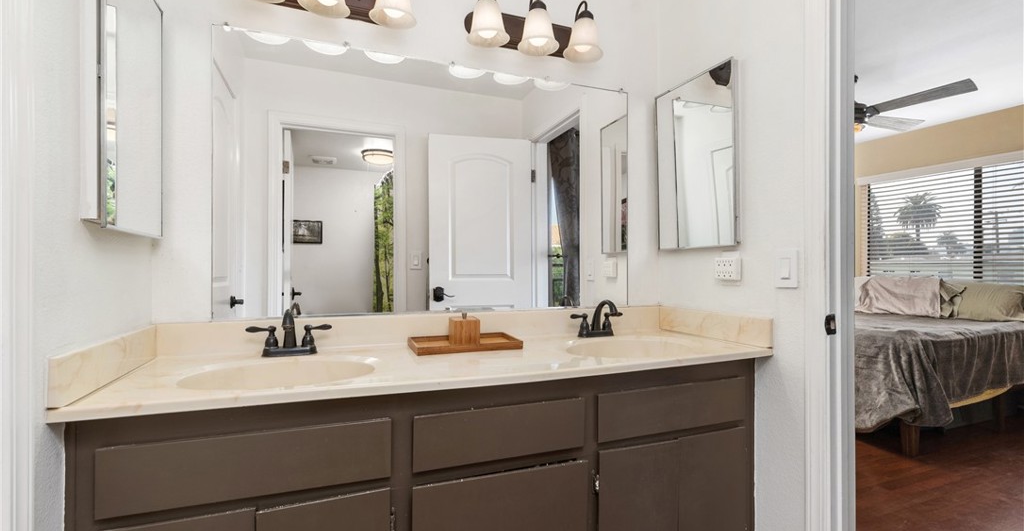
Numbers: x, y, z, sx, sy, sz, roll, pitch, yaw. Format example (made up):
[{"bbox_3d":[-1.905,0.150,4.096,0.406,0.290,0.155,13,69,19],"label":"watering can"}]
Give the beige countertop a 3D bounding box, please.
[{"bbox_3d":[-0.098,0.236,1.419,1.825,0.119,0.554,0,-1,-21],"label":"beige countertop"}]

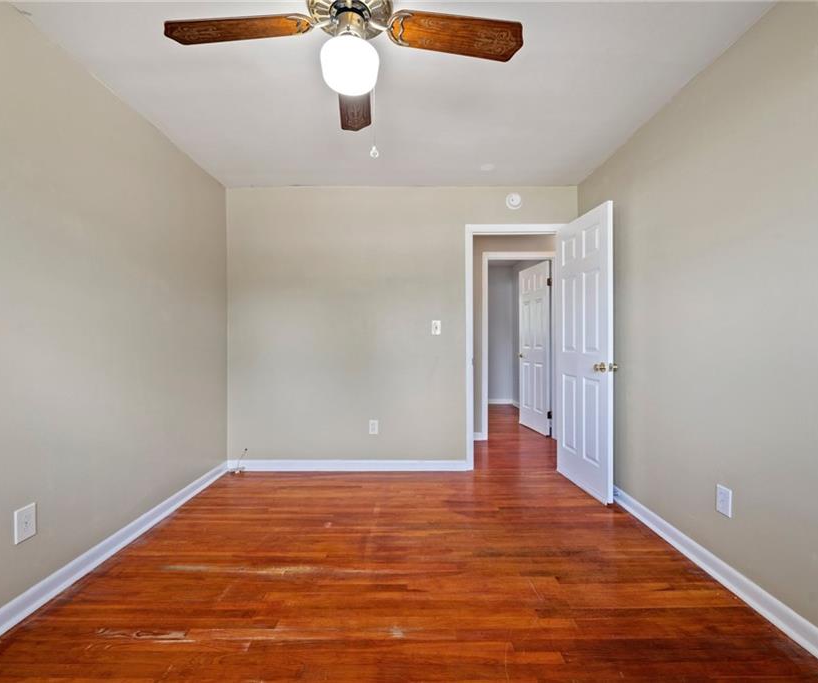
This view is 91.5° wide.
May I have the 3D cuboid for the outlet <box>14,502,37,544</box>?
[{"bbox_3d":[-1.544,0.733,1.605,0.009,0.124,0.080,0,0,0],"label":"outlet"}]

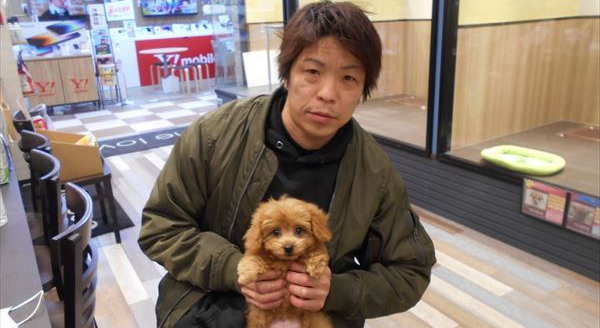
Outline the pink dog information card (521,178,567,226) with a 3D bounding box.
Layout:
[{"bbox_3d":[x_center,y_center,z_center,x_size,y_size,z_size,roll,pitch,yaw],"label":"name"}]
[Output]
[{"bbox_3d":[1.234,0.193,2.282,0.020,0.195,0.230,-14,21,-31],"label":"pink dog information card"}]

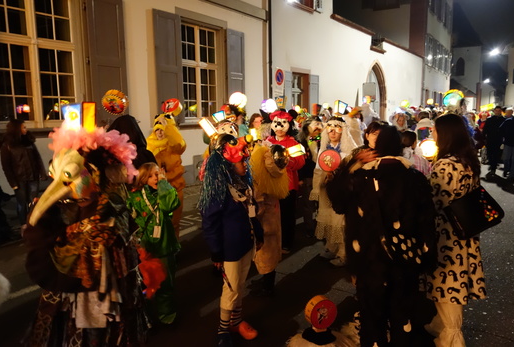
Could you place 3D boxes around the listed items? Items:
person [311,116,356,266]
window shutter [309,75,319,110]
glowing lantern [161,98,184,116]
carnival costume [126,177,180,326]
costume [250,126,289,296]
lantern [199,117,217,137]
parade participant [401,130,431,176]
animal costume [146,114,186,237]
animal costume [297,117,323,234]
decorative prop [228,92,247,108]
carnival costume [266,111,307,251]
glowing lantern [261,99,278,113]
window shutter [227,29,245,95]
[{"bbox_3d":[0.853,0.185,4.619,0.500,1.590,0.400,1,8,12],"label":"person"},{"bbox_3d":[2.052,-2.639,14.851,0.050,1.600,0.710,5,10,34],"label":"window shutter"},{"bbox_3d":[-1.056,-0.830,5.250,0.225,0.100,0.225,5,54,36],"label":"glowing lantern"},{"bbox_3d":[-0.832,0.552,3.325,0.420,1.270,0.340,-3,9,-17],"label":"carnival costume"},{"bbox_3d":[0.130,0.418,3.948,0.400,1.409,0.460,0,8,9],"label":"costume"},{"bbox_3d":[-0.362,-0.350,3.150,0.070,0.140,0.060,-39,6,14],"label":"lantern"},{"bbox_3d":[1.575,0.281,4.401,0.450,1.440,0.300,1,8,12],"label":"parade participant"},{"bbox_3d":[-1.213,0.069,5.418,0.480,1.650,0.420,3,9,23],"label":"animal costume"},{"bbox_3d":[0.732,0.029,5.701,0.480,1.600,0.380,-7,10,-37],"label":"animal costume"},{"bbox_3d":[-0.243,-0.958,5.500,0.210,0.200,0.140,4,9,30],"label":"decorative prop"},{"bbox_3d":[0.344,0.099,5.121,0.520,1.707,0.420,-1,8,0],"label":"carnival costume"},{"bbox_3d":[0.185,-1.006,6.200,0.210,0.210,0.120,-5,9,-26],"label":"glowing lantern"},{"bbox_3d":[-0.516,-2.543,10.986,0.050,2.330,0.730,4,10,33],"label":"window shutter"}]

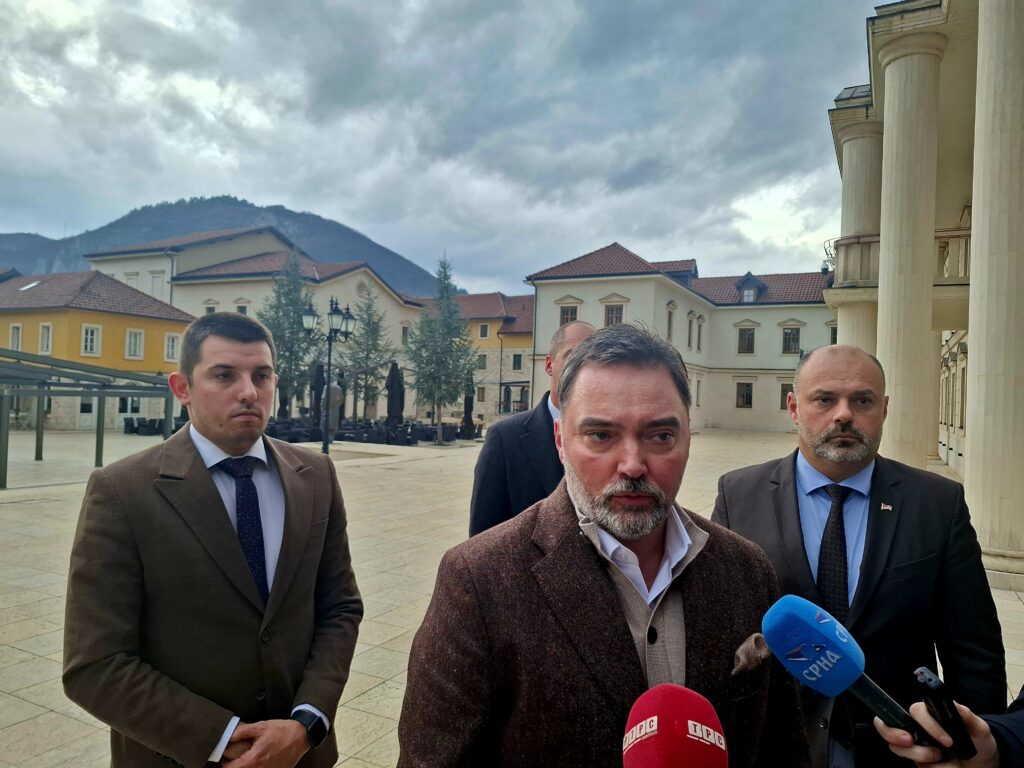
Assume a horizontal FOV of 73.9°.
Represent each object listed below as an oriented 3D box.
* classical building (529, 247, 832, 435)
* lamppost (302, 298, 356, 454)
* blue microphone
[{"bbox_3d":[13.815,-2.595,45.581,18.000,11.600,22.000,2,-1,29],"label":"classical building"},{"bbox_3d":[-5.127,-0.219,19.184,1.500,4.472,1.400,3,-1,-27],"label":"lamppost"},{"bbox_3d":[0.336,0.291,0.660,0.215,0.064,0.064,43,29,2],"label":"blue microphone"}]

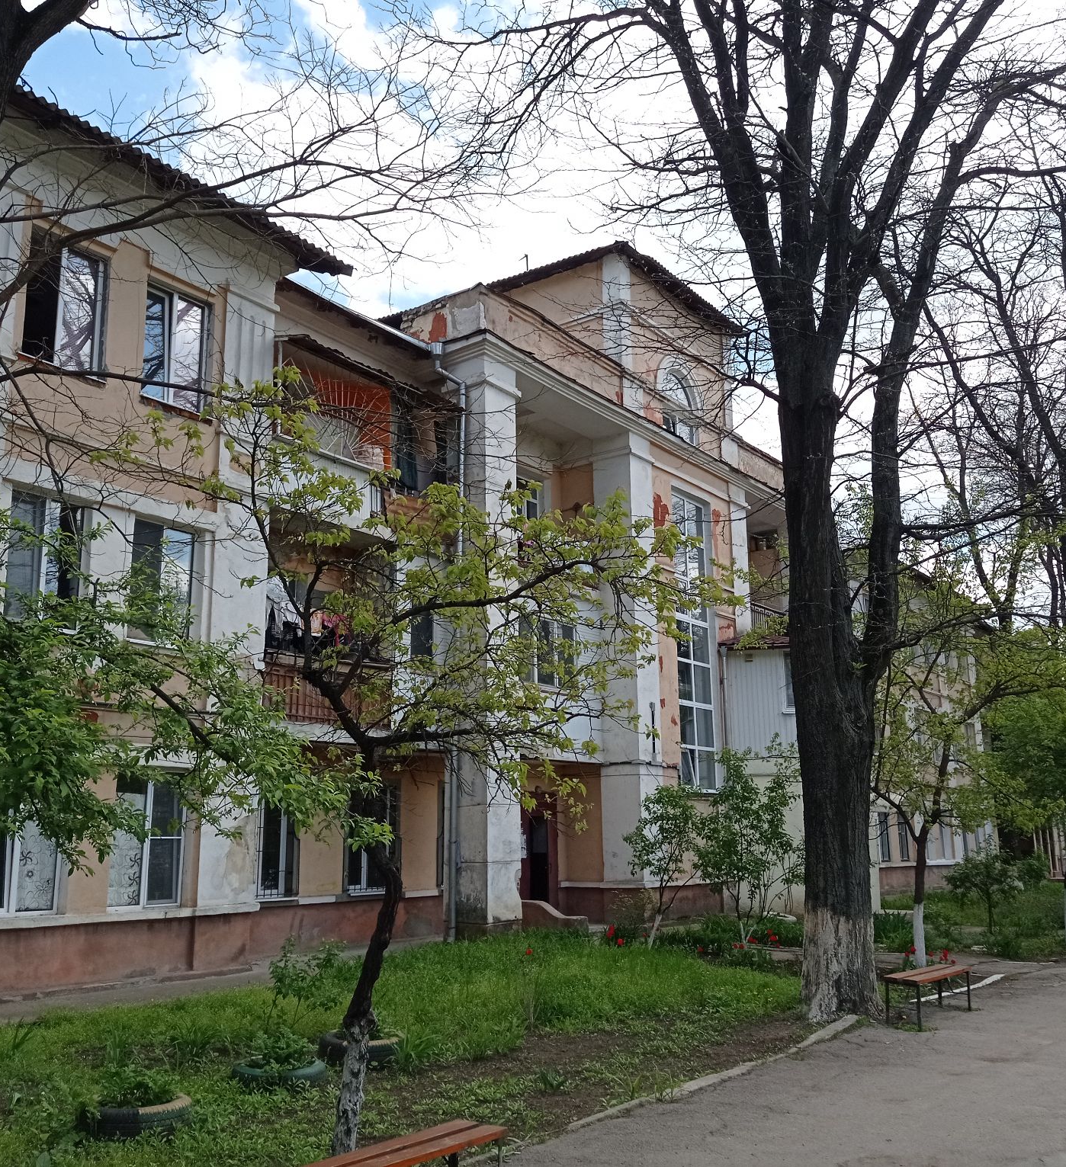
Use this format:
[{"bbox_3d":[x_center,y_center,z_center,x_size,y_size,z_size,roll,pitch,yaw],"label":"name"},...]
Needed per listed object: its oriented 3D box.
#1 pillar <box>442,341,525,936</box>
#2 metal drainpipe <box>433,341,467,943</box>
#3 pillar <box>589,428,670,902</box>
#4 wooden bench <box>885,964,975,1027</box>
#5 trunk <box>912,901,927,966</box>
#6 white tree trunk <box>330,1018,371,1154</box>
[{"bbox_3d":[-0.954,0.952,23.666,0.970,10.626,1.063,-9,-14,33],"label":"pillar"},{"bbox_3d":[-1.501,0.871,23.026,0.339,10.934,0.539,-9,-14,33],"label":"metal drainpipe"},{"bbox_3d":[2.130,1.644,28.207,0.986,10.087,0.955,-9,-14,33],"label":"pillar"},{"bbox_3d":[3.661,3.771,11.565,0.308,0.391,1.679,-9,-14,33],"label":"wooden bench"},{"bbox_3d":[4.782,4.362,15.576,0.140,0.867,0.140,-4,-12,16],"label":"trunk"},{"bbox_3d":[-0.930,2.598,6.457,0.200,0.690,0.160,1,-12,-8],"label":"white tree trunk"}]

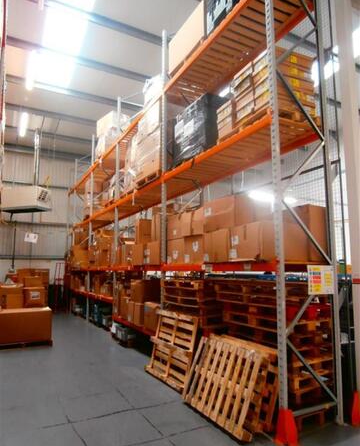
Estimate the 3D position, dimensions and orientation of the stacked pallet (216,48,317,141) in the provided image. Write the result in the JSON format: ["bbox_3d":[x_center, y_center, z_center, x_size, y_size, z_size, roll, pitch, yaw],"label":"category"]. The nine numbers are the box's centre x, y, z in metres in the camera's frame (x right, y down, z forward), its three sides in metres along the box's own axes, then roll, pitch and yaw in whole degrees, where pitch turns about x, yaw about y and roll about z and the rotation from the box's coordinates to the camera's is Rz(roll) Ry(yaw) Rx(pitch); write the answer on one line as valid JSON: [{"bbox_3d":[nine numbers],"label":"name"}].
[{"bbox_3d":[1.129,-1.549,4.413,0.900,0.830,0.990,4,-9,-28],"label":"stacked pallet"}]

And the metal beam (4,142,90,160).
[{"bbox_3d":[-6.345,-3.386,16.177,4.000,0.320,0.220,4,-9,-28],"label":"metal beam"}]

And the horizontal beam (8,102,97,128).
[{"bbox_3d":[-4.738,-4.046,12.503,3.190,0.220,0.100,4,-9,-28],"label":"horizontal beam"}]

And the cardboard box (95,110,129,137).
[{"bbox_3d":[-2.062,-2.960,10.271,0.550,0.500,1.000,6,-10,-40],"label":"cardboard box"}]

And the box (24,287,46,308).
[{"bbox_3d":[-3.507,1.786,7.995,0.470,0.490,0.500,4,-9,-28],"label":"box"}]

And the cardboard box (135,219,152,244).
[{"bbox_3d":[-0.795,0.227,7.386,0.330,0.510,0.240,4,-9,-28],"label":"cardboard box"}]

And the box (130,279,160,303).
[{"bbox_3d":[-0.718,1.458,7.172,0.450,0.460,0.520,6,-10,-38],"label":"box"}]

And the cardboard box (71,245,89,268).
[{"bbox_3d":[-3.776,1.291,12.759,0.620,0.790,0.650,4,-9,-28],"label":"cardboard box"}]

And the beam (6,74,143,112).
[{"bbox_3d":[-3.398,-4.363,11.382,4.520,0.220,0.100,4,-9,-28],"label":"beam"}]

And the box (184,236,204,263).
[{"bbox_3d":[0.478,0.403,5.012,0.620,0.410,0.550,4,-9,-28],"label":"box"}]

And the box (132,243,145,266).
[{"bbox_3d":[-0.574,0.659,6.939,0.600,0.440,0.550,4,-9,-28],"label":"box"}]

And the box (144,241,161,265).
[{"bbox_3d":[-0.336,0.607,6.490,0.420,0.420,0.670,4,-9,-28],"label":"box"}]

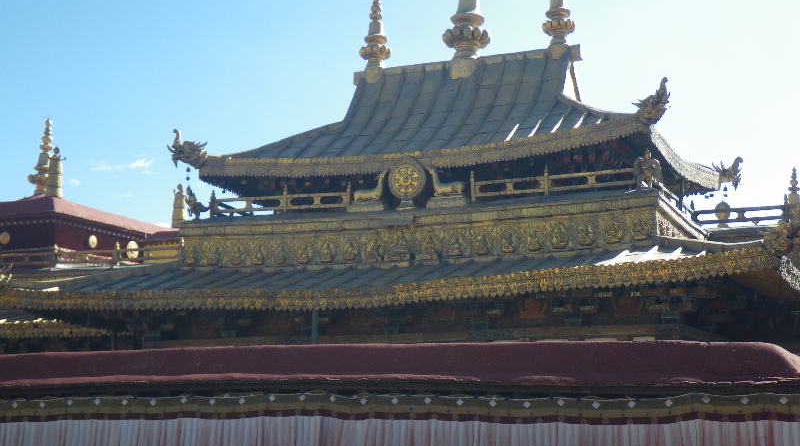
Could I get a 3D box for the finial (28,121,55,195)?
[{"bbox_3d":[-12.151,-2.217,48.500,0.880,2.650,0.880,-4,-10,21],"label":"finial"}]

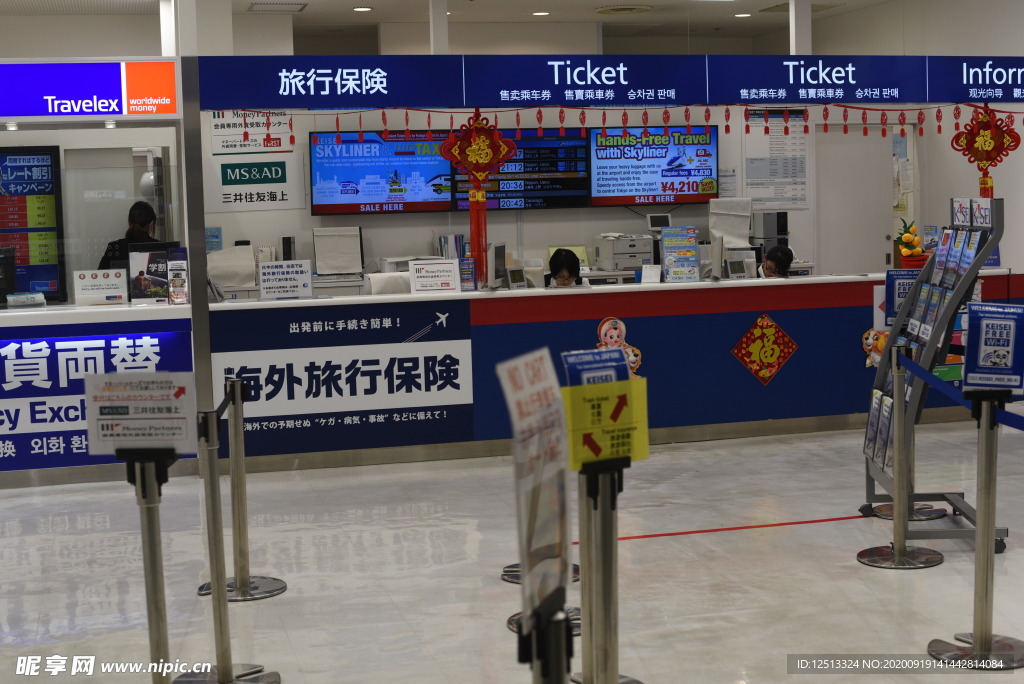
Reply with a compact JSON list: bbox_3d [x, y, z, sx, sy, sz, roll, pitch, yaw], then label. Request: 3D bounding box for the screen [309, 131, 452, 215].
[{"bbox_3d":[-0.991,-1.278,10.762,1.085,0.615,0.090,-3,6,-14],"label":"screen"}]

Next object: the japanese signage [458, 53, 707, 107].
[{"bbox_3d":[0.437,-1.531,8.338,1.488,0.290,0.080,-3,6,-14],"label":"japanese signage"}]

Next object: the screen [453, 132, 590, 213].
[{"bbox_3d":[0.070,-1.270,10.473,1.036,0.596,0.080,-3,6,-14],"label":"screen"}]

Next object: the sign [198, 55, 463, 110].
[{"bbox_3d":[-1.058,-1.524,8.382,1.554,0.310,0.150,-3,6,-14],"label":"sign"}]

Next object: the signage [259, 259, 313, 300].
[{"bbox_3d":[-1.363,-0.377,8.576,0.303,0.220,0.070,-3,6,-17],"label":"signage"}]

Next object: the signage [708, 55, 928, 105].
[{"bbox_3d":[1.866,-1.601,8.697,1.461,0.294,0.080,-3,6,-14],"label":"signage"}]

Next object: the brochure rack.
[{"bbox_3d":[1.842,0.116,6.223,0.480,1.475,0.721,-1,6,0],"label":"brochure rack"}]

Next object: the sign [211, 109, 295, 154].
[{"bbox_3d":[-1.819,-1.502,9.982,0.567,0.360,0.025,-3,6,-14],"label":"sign"}]

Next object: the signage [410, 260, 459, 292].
[{"bbox_3d":[-0.457,-0.385,8.411,0.297,0.203,0.040,-3,-8,-14],"label":"signage"}]

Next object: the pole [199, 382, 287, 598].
[{"bbox_3d":[-1.116,0.585,5.826,0.360,0.885,0.360,-3,6,-14],"label":"pole"}]

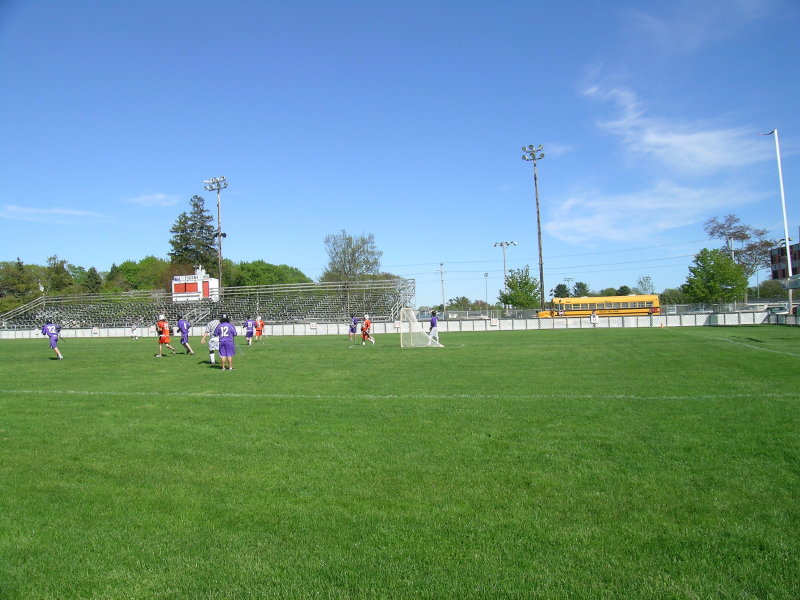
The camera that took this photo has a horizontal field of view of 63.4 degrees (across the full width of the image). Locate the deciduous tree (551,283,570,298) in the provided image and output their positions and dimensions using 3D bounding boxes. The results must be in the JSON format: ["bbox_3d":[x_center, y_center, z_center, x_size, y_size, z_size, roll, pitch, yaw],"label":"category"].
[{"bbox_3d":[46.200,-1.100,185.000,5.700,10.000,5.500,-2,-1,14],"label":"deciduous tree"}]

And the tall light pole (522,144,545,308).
[{"bbox_3d":[15.300,-7.200,72.000,2.600,20.100,1.100,-2,-1,14],"label":"tall light pole"}]

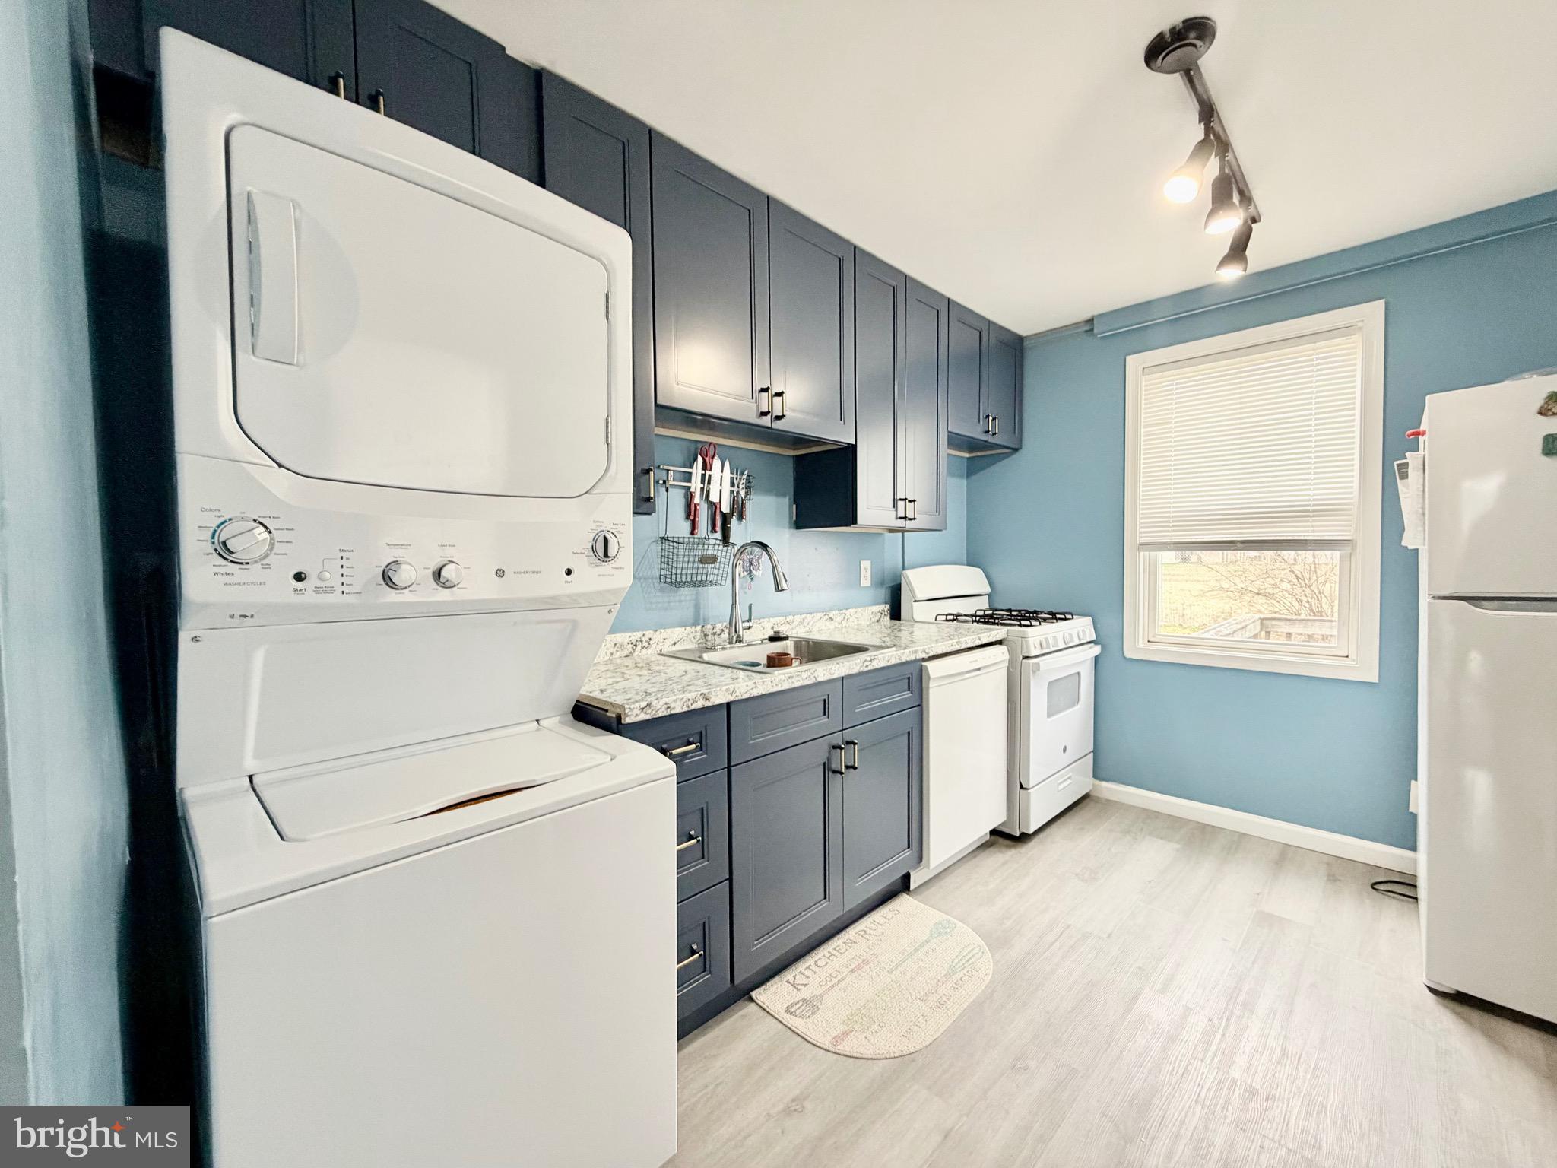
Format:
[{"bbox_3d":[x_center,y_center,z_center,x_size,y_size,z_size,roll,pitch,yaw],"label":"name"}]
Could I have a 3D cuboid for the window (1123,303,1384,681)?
[{"bbox_3d":[2.053,-0.363,2.798,0.080,1.480,0.912,-3,3,-45],"label":"window"}]

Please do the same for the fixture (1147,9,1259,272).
[{"bbox_3d":[1.282,-1.171,1.824,1.110,0.255,0.170,-3,3,-45],"label":"fixture"}]

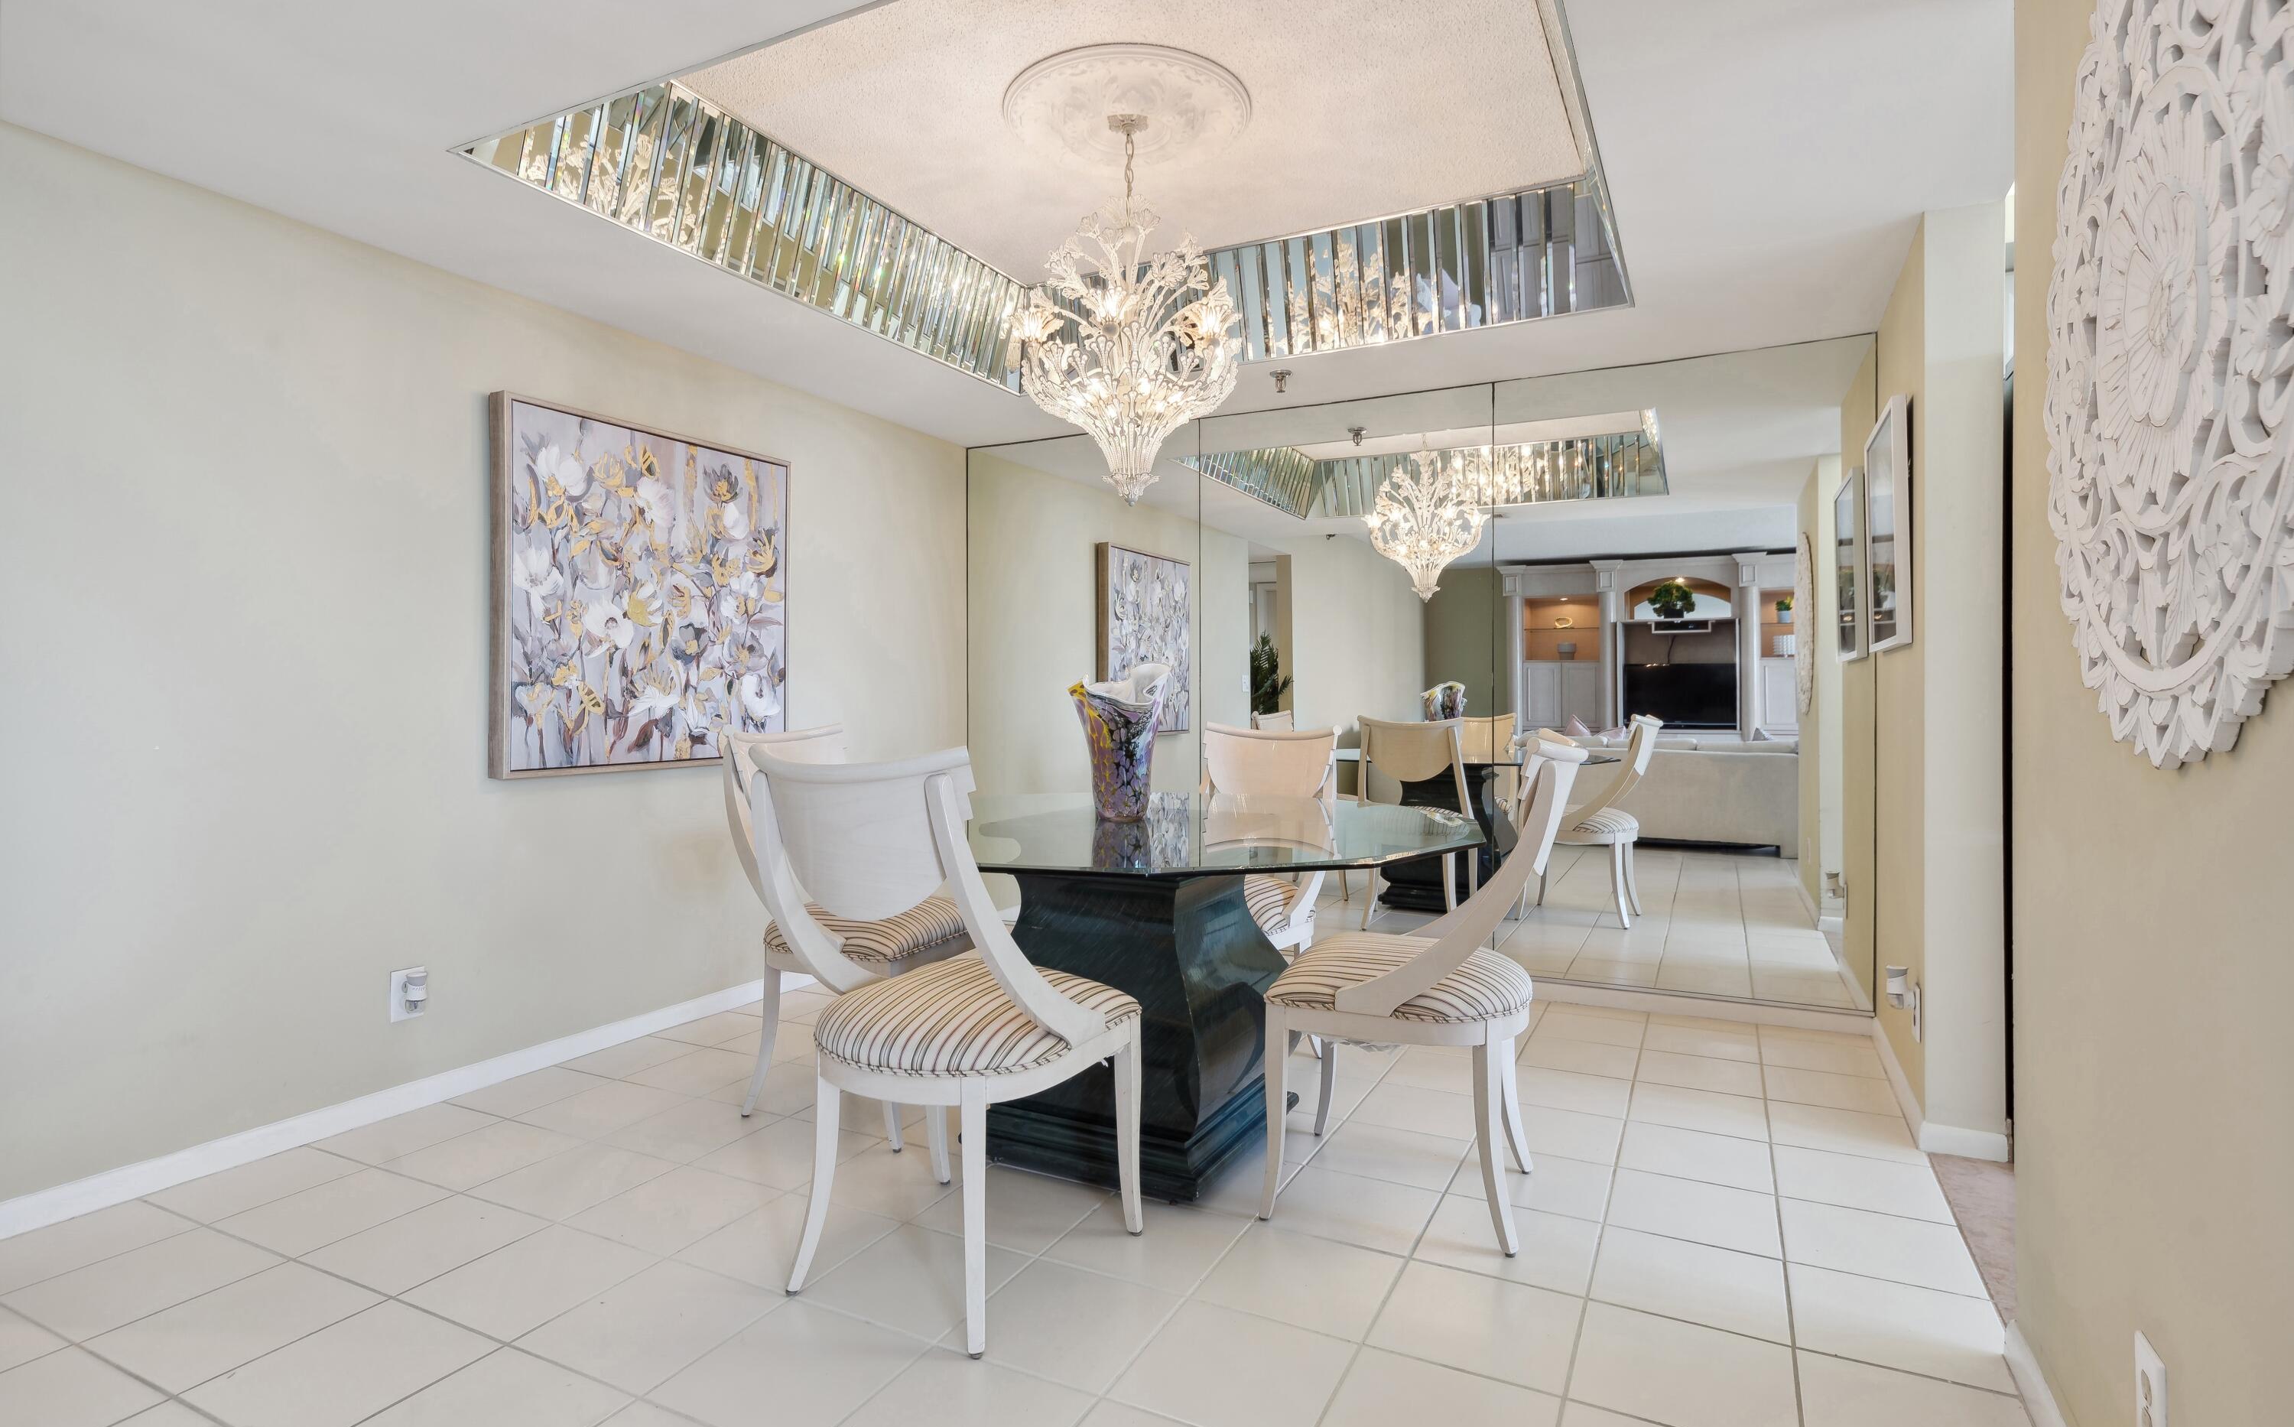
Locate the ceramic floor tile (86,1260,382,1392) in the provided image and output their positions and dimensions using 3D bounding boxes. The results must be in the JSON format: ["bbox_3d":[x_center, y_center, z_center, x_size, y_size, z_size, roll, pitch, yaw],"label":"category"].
[{"bbox_3d":[-1.525,1.027,1.927,0.305,0.010,0.305,1,2,27],"label":"ceramic floor tile"}]

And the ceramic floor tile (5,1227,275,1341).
[{"bbox_3d":[-1.797,1.024,2.062,0.305,0.010,0.305,1,2,27],"label":"ceramic floor tile"}]

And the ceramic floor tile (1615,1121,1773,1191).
[{"bbox_3d":[1.250,1.010,2.610,0.305,0.010,0.305,1,2,27],"label":"ceramic floor tile"}]

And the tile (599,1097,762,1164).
[{"bbox_3d":[-1.091,1.004,2.757,0.300,0.010,0.312,1,1,27],"label":"tile"}]

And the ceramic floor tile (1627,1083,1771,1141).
[{"bbox_3d":[1.379,0.993,2.862,0.303,0.010,0.303,1,1,27],"label":"ceramic floor tile"}]

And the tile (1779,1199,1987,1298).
[{"bbox_3d":[1.397,1.023,2.204,0.311,0.010,0.304,1,1,27],"label":"tile"}]

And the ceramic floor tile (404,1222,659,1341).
[{"bbox_3d":[-1.103,1.024,2.068,0.305,0.010,0.305,1,2,27],"label":"ceramic floor tile"}]

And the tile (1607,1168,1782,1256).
[{"bbox_3d":[1.116,1.020,2.342,0.307,0.010,0.305,1,1,27],"label":"tile"}]

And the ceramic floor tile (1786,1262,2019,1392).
[{"bbox_3d":[1.252,1.028,1.926,0.303,0.010,0.315,1,1,27],"label":"ceramic floor tile"}]

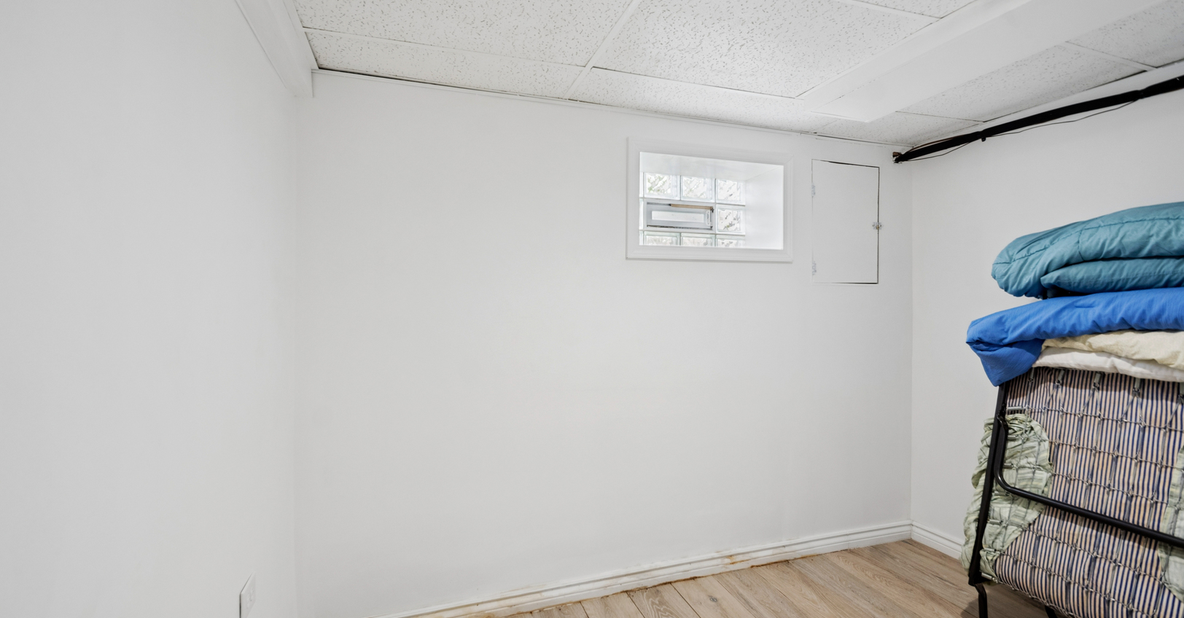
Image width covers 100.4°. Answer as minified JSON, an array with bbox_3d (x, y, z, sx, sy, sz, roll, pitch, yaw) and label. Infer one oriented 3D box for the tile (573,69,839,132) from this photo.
[{"bbox_3d":[0.556,-0.893,2.137,1.254,0.018,0.310,0,1,-18],"label":"tile"}]

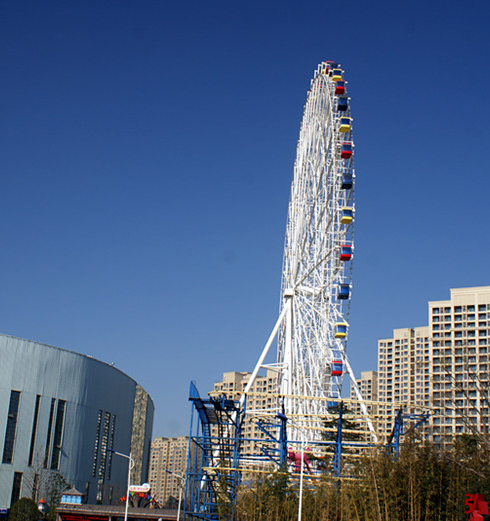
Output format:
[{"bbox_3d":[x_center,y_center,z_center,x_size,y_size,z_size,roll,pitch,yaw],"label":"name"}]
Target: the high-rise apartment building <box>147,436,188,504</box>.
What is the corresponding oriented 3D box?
[{"bbox_3d":[-52.434,161.674,618.399,32.000,62.500,15.000,-11,-22,38],"label":"high-rise apartment building"}]

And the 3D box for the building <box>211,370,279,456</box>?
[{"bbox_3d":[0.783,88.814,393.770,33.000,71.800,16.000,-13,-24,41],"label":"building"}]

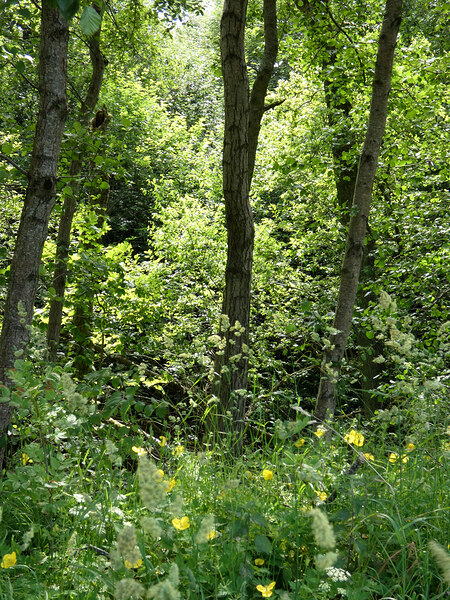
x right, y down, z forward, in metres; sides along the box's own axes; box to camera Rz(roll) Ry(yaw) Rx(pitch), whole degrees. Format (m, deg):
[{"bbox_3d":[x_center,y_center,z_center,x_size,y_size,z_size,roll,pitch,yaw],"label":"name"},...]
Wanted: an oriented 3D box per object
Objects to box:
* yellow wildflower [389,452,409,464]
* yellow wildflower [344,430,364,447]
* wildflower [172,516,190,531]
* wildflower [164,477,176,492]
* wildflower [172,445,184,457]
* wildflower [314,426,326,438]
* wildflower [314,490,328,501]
[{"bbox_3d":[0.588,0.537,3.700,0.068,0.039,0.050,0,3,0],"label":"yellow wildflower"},{"bbox_3d":[0.486,0.520,4.100,0.075,0.057,0.050,0,3,0],"label":"yellow wildflower"},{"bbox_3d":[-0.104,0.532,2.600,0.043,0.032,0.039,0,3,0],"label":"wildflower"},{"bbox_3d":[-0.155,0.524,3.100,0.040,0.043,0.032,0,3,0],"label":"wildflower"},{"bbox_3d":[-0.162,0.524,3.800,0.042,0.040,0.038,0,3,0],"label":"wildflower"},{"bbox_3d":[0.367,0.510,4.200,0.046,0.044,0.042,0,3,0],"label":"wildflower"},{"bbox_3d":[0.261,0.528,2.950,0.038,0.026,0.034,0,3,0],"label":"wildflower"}]

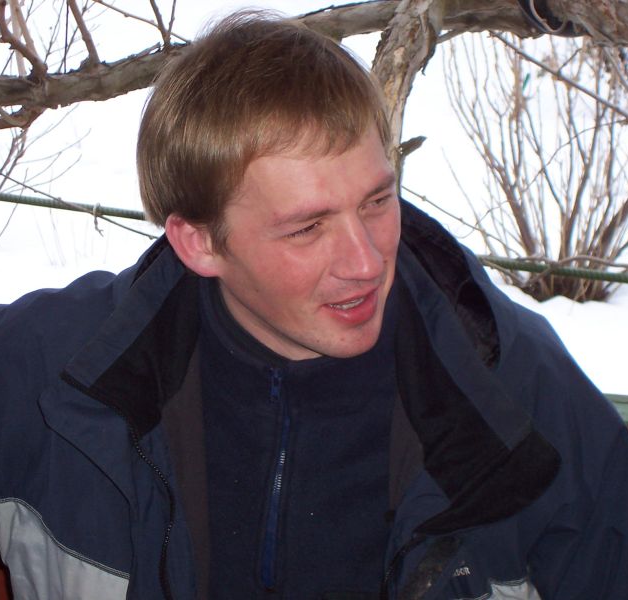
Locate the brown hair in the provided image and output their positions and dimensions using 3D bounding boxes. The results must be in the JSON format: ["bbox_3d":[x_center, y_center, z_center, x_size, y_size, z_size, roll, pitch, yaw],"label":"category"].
[{"bbox_3d":[-0.039,-0.126,1.970,0.182,0.170,0.213,-20,27,-32],"label":"brown hair"}]

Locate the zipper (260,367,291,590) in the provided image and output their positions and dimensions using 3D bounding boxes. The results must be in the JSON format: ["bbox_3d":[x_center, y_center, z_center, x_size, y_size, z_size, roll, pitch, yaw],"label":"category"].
[{"bbox_3d":[-0.030,0.138,1.980,0.020,0.172,0.022,3,-1,0],"label":"zipper"}]

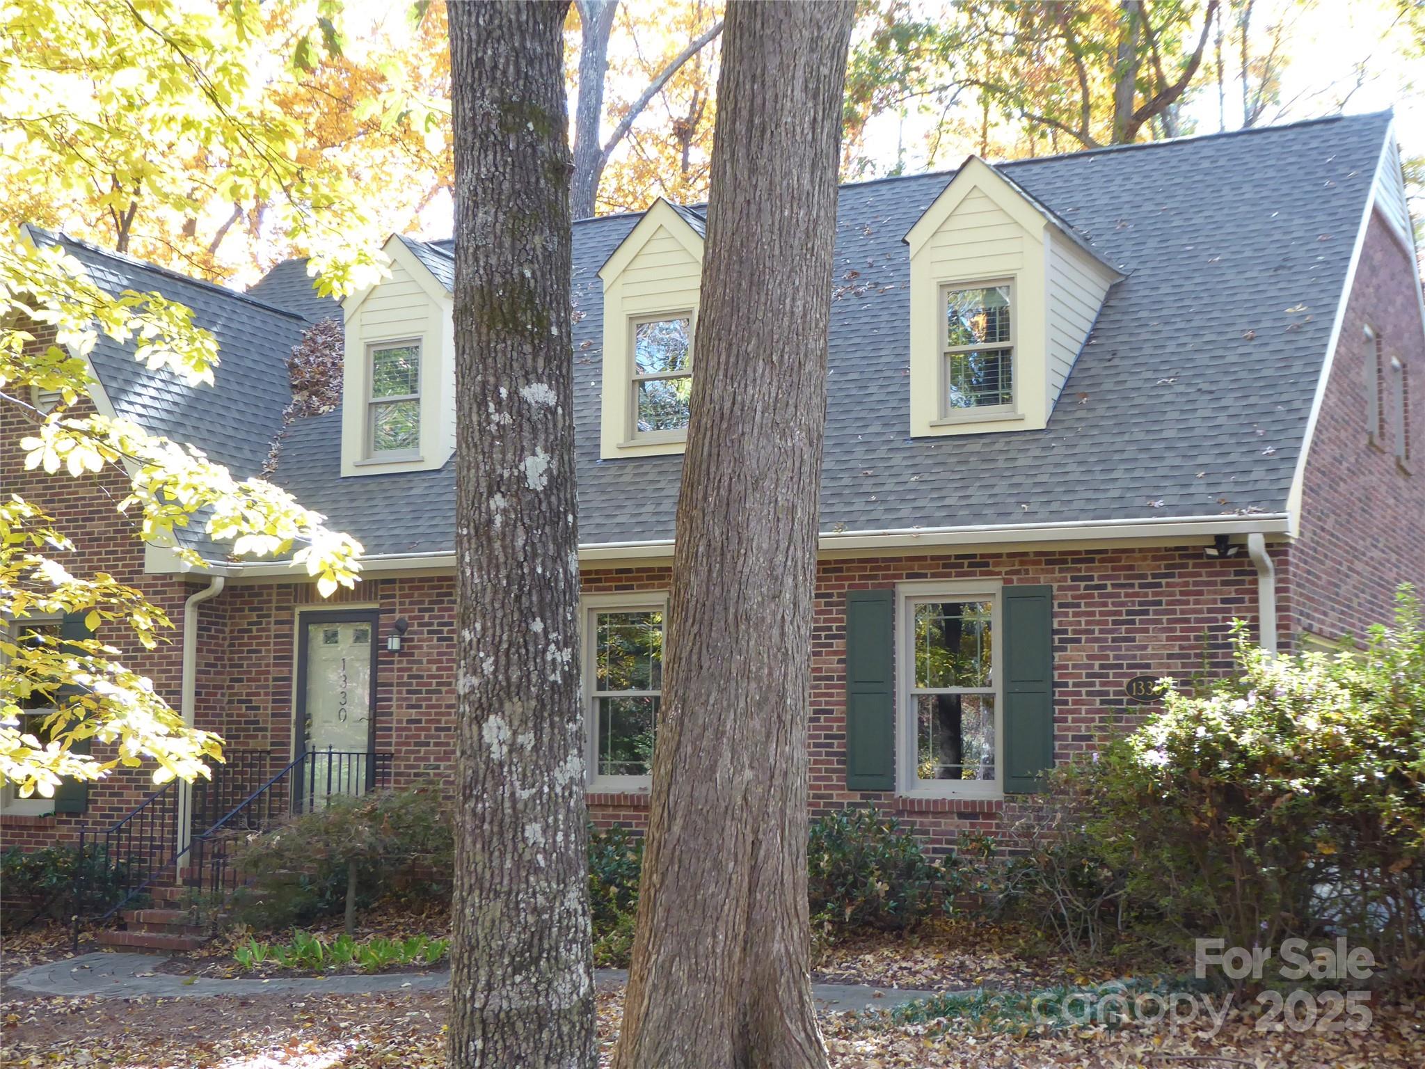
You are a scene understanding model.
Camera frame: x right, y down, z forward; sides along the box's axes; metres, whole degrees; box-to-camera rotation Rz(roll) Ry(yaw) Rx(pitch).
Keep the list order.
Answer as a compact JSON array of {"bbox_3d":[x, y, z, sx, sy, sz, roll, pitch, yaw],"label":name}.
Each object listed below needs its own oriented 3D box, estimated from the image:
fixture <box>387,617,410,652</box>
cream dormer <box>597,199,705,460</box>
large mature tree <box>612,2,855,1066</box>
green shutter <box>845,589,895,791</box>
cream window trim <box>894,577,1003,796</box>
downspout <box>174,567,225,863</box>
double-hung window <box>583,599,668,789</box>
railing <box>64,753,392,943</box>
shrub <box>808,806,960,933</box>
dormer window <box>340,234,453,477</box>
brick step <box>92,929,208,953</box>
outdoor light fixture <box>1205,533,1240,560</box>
[{"bbox_3d":[-2.867,0.903,18.282,0.150,0.320,0.200,-3,-7,27],"label":"fixture"},{"bbox_3d":[0.101,-1.748,19.461,1.280,2.380,2.600,-3,-8,27],"label":"cream dormer"},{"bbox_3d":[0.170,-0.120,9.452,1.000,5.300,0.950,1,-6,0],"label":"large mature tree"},{"bbox_3d":[1.257,1.248,16.182,0.410,1.600,0.045,-3,-7,27],"label":"green shutter"},{"bbox_3d":[1.881,1.221,15.905,0.900,1.710,0.120,-3,-7,27],"label":"cream window trim"},{"bbox_3d":[-4.722,1.836,18.553,0.460,2.980,0.220,-3,-7,27],"label":"downspout"},{"bbox_3d":[-0.754,1.351,17.284,0.890,1.700,0.120,-3,-8,27],"label":"double-hung window"},{"bbox_3d":[-4.107,2.674,17.422,1.440,1.660,2.500,-3,-7,27],"label":"railing"},{"bbox_3d":[1.265,2.534,15.317,1.300,0.940,0.850,-3,-7,27],"label":"shrub"},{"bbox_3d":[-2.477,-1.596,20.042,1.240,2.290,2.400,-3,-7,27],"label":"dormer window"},{"bbox_3d":[-4.514,3.344,16.594,1.200,0.160,0.340,-3,-7,27],"label":"brick step"},{"bbox_3d":[3.755,0.092,14.842,0.250,0.190,0.180,-3,-7,27],"label":"outdoor light fixture"}]

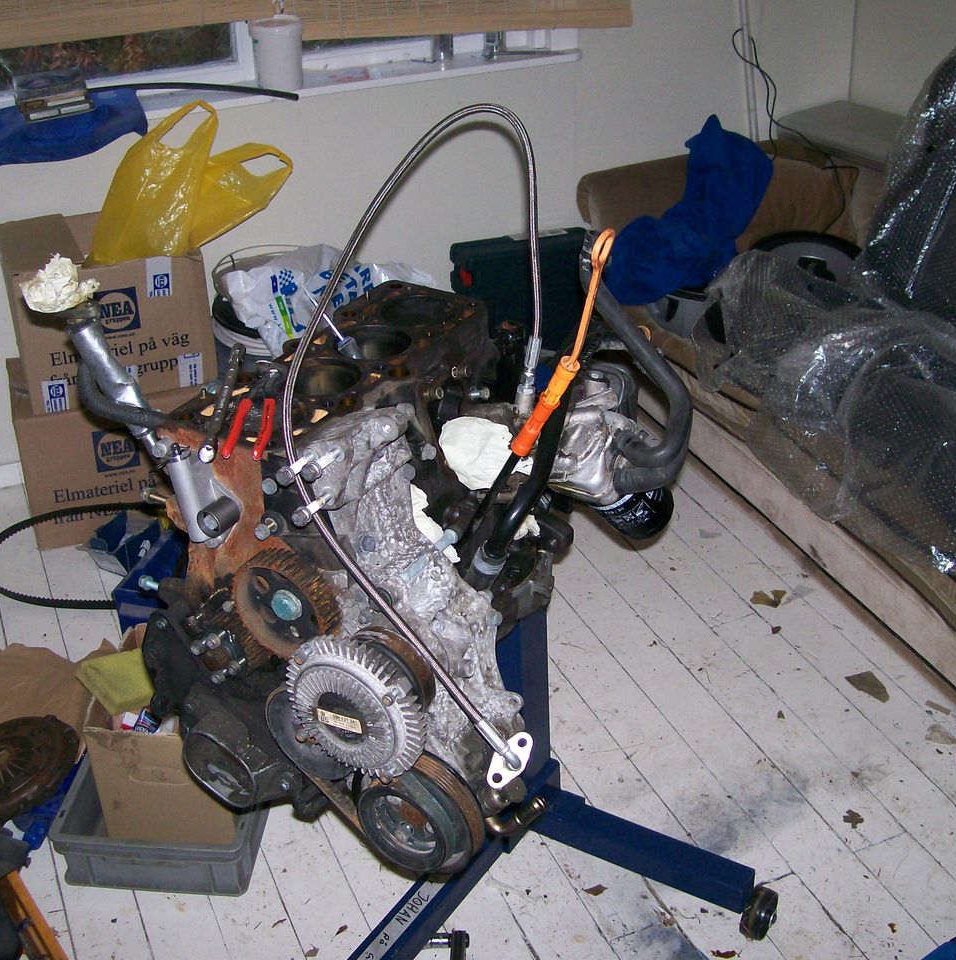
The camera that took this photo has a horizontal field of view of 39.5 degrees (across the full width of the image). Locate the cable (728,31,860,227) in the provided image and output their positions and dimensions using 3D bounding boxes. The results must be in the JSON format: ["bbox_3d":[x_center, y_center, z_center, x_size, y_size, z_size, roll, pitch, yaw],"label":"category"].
[{"bbox_3d":[0.824,-0.892,3.430,0.340,0.520,0.260,-14,33,-19],"label":"cable"}]

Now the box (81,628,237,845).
[{"bbox_3d":[-0.466,0.435,2.122,0.205,0.285,0.210,2,31,6],"label":"box"}]

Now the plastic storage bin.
[{"bbox_3d":[-0.481,0.492,2.204,0.302,0.114,0.400,2,31,6],"label":"plastic storage bin"}]

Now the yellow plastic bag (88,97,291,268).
[{"bbox_3d":[-0.619,-0.639,2.839,0.460,0.320,0.230,-14,33,-19],"label":"yellow plastic bag"}]

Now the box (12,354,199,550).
[{"bbox_3d":[-0.825,-0.097,3.004,0.384,0.319,0.324,-11,32,-16],"label":"box"}]

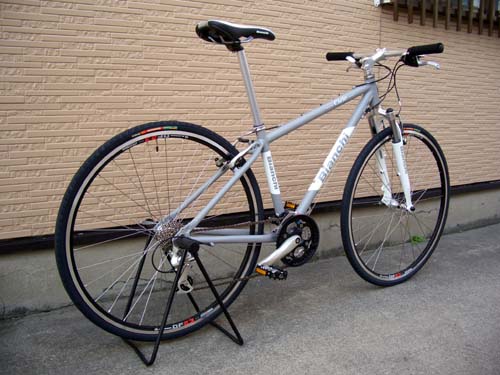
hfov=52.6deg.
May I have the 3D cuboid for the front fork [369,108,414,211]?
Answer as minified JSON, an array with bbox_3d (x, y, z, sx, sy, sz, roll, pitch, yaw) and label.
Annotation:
[{"bbox_3d":[0.565,-0.110,2.061,0.090,0.455,0.160,-26,21,-31],"label":"front fork"}]

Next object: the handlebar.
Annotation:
[{"bbox_3d":[0.501,-0.506,1.954,0.110,0.075,0.590,-6,12,-33],"label":"handlebar"}]

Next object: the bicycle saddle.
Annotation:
[{"bbox_3d":[-0.033,-0.476,1.613,0.272,0.078,0.148,-6,11,-32],"label":"bicycle saddle"}]

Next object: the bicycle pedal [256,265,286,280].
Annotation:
[{"bbox_3d":[0.068,0.273,1.636,0.075,0.028,0.088,11,2,-34],"label":"bicycle pedal"}]

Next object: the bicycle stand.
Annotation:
[{"bbox_3d":[-0.227,0.319,1.615,0.315,0.365,0.270,-6,11,-32],"label":"bicycle stand"}]

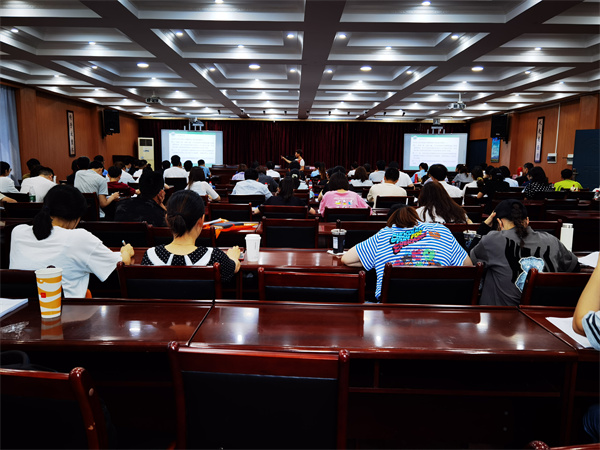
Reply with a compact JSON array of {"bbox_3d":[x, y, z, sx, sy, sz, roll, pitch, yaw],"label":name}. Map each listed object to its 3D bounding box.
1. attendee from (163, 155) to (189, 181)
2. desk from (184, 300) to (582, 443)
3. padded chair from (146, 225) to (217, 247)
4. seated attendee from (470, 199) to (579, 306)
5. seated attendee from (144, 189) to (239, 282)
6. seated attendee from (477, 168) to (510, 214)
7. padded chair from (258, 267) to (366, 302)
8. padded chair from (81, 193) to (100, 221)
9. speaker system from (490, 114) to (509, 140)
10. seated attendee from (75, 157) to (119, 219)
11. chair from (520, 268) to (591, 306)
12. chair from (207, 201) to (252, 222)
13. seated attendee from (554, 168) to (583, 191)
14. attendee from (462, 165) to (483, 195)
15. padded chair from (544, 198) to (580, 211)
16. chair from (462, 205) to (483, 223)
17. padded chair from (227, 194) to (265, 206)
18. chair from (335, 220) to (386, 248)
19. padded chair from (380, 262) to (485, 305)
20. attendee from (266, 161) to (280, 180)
[{"bbox_3d":[-2.409,-0.701,9.294,0.500,1.310,0.800,1,8,0],"label":"attendee"},{"bbox_3d":[0.295,0.781,1.985,1.420,0.760,0.530,1,8,-1],"label":"desk"},{"bbox_3d":[-0.812,0.415,3.491,0.470,0.920,0.530,1,9,0],"label":"padded chair"},{"bbox_3d":[1.185,0.429,2.544,0.578,1.134,0.800,0,8,-3],"label":"seated attendee"},{"bbox_3d":[-0.567,0.399,2.485,0.503,1.169,0.800,1,8,-1],"label":"seated attendee"},{"bbox_3d":[2.621,-0.149,6.461,0.500,1.210,0.750,-1,9,-9],"label":"seated attendee"},{"bbox_3d":[0.066,0.586,2.273,0.520,0.890,0.540,2,8,5],"label":"padded chair"},{"bbox_3d":[-2.868,0.031,6.414,0.480,0.930,0.550,1,8,-1],"label":"padded chair"},{"bbox_3d":[5.945,-2.929,13.961,0.440,0.700,0.420,3,15,15],"label":"speaker system"},{"bbox_3d":[-2.765,-0.192,6.464,0.550,1.360,0.780,3,8,17],"label":"seated attendee"},{"bbox_3d":[1.223,0.606,2.367,0.490,0.898,0.551,1,8,0],"label":"chair"},{"bbox_3d":[-0.704,0.174,4.986,0.520,0.890,0.540,1,8,0],"label":"chair"},{"bbox_3d":[4.361,-0.298,7.616,0.490,1.204,0.780,1,8,-1],"label":"seated attendee"},{"bbox_3d":[2.955,-0.339,8.002,0.490,1.265,0.734,1,8,0],"label":"attendee"},{"bbox_3d":[3.411,0.102,6.378,0.480,0.930,0.550,1,8,-1],"label":"padded chair"},{"bbox_3d":[1.622,0.239,5.038,0.490,0.898,0.551,1,8,0],"label":"chair"},{"bbox_3d":[-0.642,0.077,5.696,0.470,0.920,0.530,1,9,0],"label":"padded chair"},{"bbox_3d":[0.500,0.376,3.763,0.450,0.875,0.500,1,8,-1],"label":"chair"},{"bbox_3d":[0.586,0.572,2.426,0.520,0.890,0.540,0,8,-5],"label":"padded chair"},{"bbox_3d":[-0.664,-0.783,10.792,0.500,1.352,0.720,1,8,2],"label":"attendee"}]

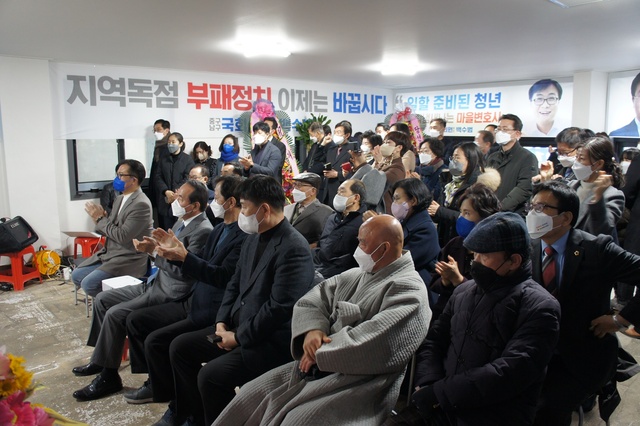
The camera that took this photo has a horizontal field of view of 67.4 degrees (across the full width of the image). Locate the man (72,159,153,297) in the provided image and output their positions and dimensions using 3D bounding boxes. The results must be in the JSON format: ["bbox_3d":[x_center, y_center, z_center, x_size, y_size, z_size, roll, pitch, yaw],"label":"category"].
[{"bbox_3d":[-1.685,0.249,3.927,0.700,1.280,0.540,-6,11,-34],"label":"man"}]

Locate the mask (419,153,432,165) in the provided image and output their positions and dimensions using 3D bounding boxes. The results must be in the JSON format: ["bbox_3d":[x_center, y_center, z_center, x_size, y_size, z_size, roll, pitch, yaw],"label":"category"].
[{"bbox_3d":[0.935,-0.478,4.250,0.085,0.115,0.130,-7,11,-37],"label":"mask"}]

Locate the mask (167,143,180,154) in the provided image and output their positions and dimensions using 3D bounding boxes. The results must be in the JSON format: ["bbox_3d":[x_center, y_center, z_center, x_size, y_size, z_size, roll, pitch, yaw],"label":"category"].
[{"bbox_3d":[-1.647,-0.719,5.400,0.130,0.110,0.085,5,10,27],"label":"mask"}]

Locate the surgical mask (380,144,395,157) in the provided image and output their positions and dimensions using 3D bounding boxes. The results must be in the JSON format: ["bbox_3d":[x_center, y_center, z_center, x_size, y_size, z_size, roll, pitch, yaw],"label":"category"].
[{"bbox_3d":[0.635,-0.580,4.450,0.090,0.120,0.130,-5,10,-29],"label":"surgical mask"}]

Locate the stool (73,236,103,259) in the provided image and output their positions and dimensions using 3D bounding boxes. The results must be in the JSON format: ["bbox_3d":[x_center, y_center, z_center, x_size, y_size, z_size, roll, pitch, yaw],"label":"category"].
[{"bbox_3d":[-2.605,0.480,5.450,0.310,0.430,0.310,6,11,30],"label":"stool"}]

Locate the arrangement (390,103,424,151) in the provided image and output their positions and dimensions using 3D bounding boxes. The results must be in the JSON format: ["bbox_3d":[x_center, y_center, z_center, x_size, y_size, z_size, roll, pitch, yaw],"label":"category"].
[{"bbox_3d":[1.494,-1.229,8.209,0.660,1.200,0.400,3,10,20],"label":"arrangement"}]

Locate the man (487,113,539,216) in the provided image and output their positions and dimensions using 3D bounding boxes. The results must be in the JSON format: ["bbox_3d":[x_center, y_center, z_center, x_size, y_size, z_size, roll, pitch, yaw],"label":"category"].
[{"bbox_3d":[1.660,0.014,4.187,0.320,1.720,0.470,-7,12,-40],"label":"man"}]

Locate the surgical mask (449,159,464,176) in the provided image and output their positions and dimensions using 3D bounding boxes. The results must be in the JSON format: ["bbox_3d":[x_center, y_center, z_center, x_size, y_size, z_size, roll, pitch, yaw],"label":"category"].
[{"bbox_3d":[0.976,-0.322,3.430,0.088,0.110,0.125,-5,10,-29],"label":"surgical mask"}]

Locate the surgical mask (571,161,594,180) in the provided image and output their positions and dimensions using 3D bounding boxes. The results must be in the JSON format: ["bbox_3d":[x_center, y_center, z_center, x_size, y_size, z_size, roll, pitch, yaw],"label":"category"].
[{"bbox_3d":[1.434,-0.232,2.620,0.085,0.115,0.130,-3,10,-20],"label":"surgical mask"}]

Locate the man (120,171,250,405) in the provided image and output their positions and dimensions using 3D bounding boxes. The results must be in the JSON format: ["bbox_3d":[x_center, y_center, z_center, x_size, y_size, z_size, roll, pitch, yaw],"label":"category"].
[{"bbox_3d":[-0.768,0.438,2.798,0.780,1.260,0.530,-6,11,-34],"label":"man"}]

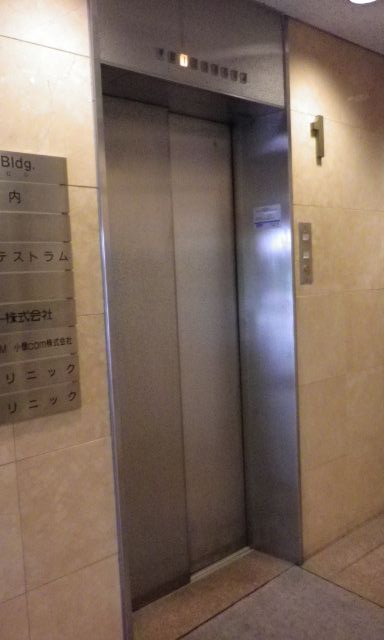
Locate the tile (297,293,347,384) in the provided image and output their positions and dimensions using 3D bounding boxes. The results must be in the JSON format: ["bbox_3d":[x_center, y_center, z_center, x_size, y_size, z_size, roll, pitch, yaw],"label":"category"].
[{"bbox_3d":[0.601,0.085,2.420,0.392,0.406,0.015,-6,6,-39],"label":"tile"}]

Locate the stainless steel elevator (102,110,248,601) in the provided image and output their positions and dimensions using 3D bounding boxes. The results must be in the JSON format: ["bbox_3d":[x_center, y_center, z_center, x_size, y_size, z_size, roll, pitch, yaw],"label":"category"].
[{"bbox_3d":[-0.079,0.140,2.212,0.699,2.001,0.100,-6,6,-39],"label":"stainless steel elevator"}]

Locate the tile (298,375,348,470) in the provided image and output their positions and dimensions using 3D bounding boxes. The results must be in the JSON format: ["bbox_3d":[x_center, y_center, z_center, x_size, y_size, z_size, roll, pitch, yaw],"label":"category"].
[{"bbox_3d":[0.619,0.487,2.452,0.392,0.402,0.015,-6,6,-39],"label":"tile"}]

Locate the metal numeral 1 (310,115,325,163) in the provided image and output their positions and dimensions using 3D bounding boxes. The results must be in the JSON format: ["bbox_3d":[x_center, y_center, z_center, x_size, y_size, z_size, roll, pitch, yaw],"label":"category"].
[{"bbox_3d":[0.578,-0.844,2.385,0.072,0.193,0.022,-7,6,-39],"label":"metal numeral 1"}]

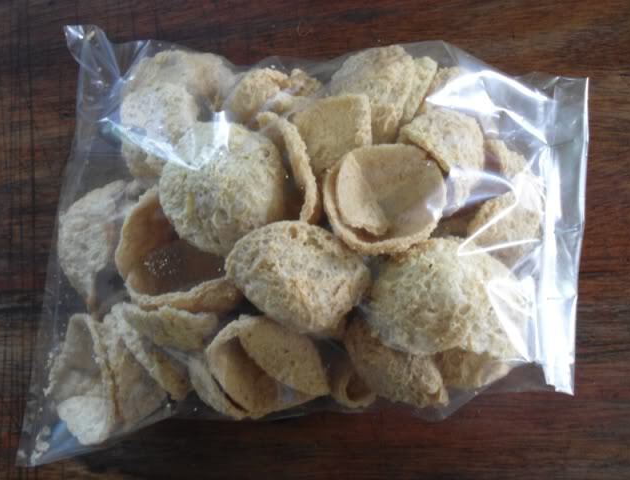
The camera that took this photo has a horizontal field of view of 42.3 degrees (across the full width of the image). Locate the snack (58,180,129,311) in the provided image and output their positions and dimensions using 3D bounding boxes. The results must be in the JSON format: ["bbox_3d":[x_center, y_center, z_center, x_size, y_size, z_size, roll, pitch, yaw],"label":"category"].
[{"bbox_3d":[-0.088,0.002,0.324,0.029,0.034,0.052,0,81,0],"label":"snack"}]

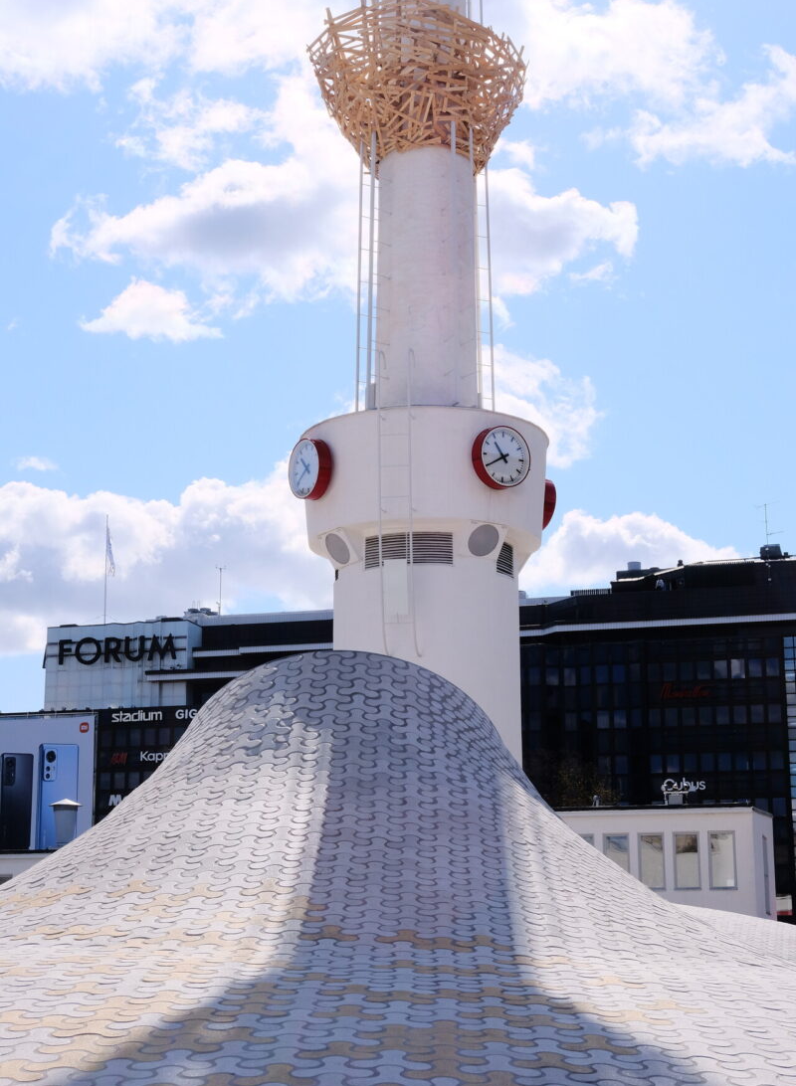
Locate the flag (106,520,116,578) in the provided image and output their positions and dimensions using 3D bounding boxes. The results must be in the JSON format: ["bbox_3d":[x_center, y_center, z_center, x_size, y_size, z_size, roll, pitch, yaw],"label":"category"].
[{"bbox_3d":[-20.631,0.501,126.325,0.750,3.900,0.500,2,-10,-9],"label":"flag"}]

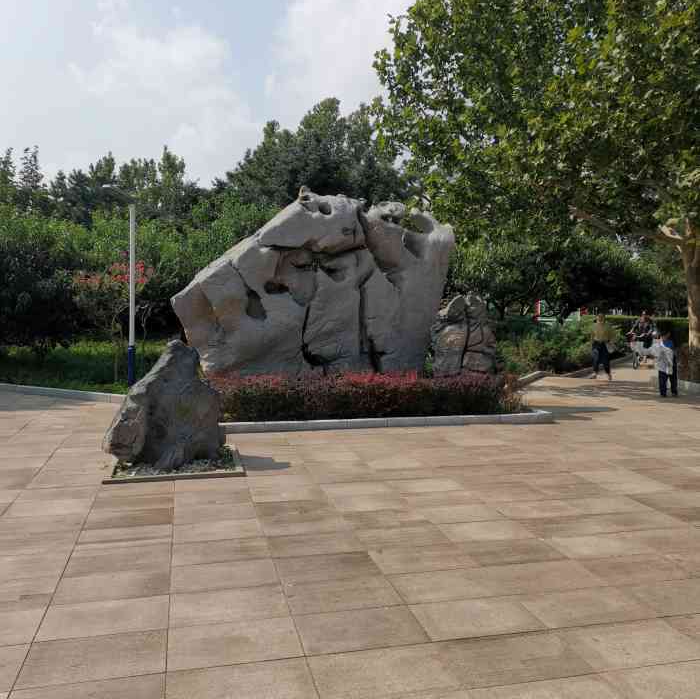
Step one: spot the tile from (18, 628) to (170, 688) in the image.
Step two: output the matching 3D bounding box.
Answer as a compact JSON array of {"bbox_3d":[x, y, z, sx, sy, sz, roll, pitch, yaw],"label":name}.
[{"bbox_3d":[-1.180,1.457,3.273,0.633,0.040,0.423,-1,4,-13],"label":"tile"}]

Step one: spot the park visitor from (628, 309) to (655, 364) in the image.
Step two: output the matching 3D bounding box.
[{"bbox_3d":[7.320,-0.301,17.600,0.580,1.340,0.600,4,5,38],"label":"park visitor"}]

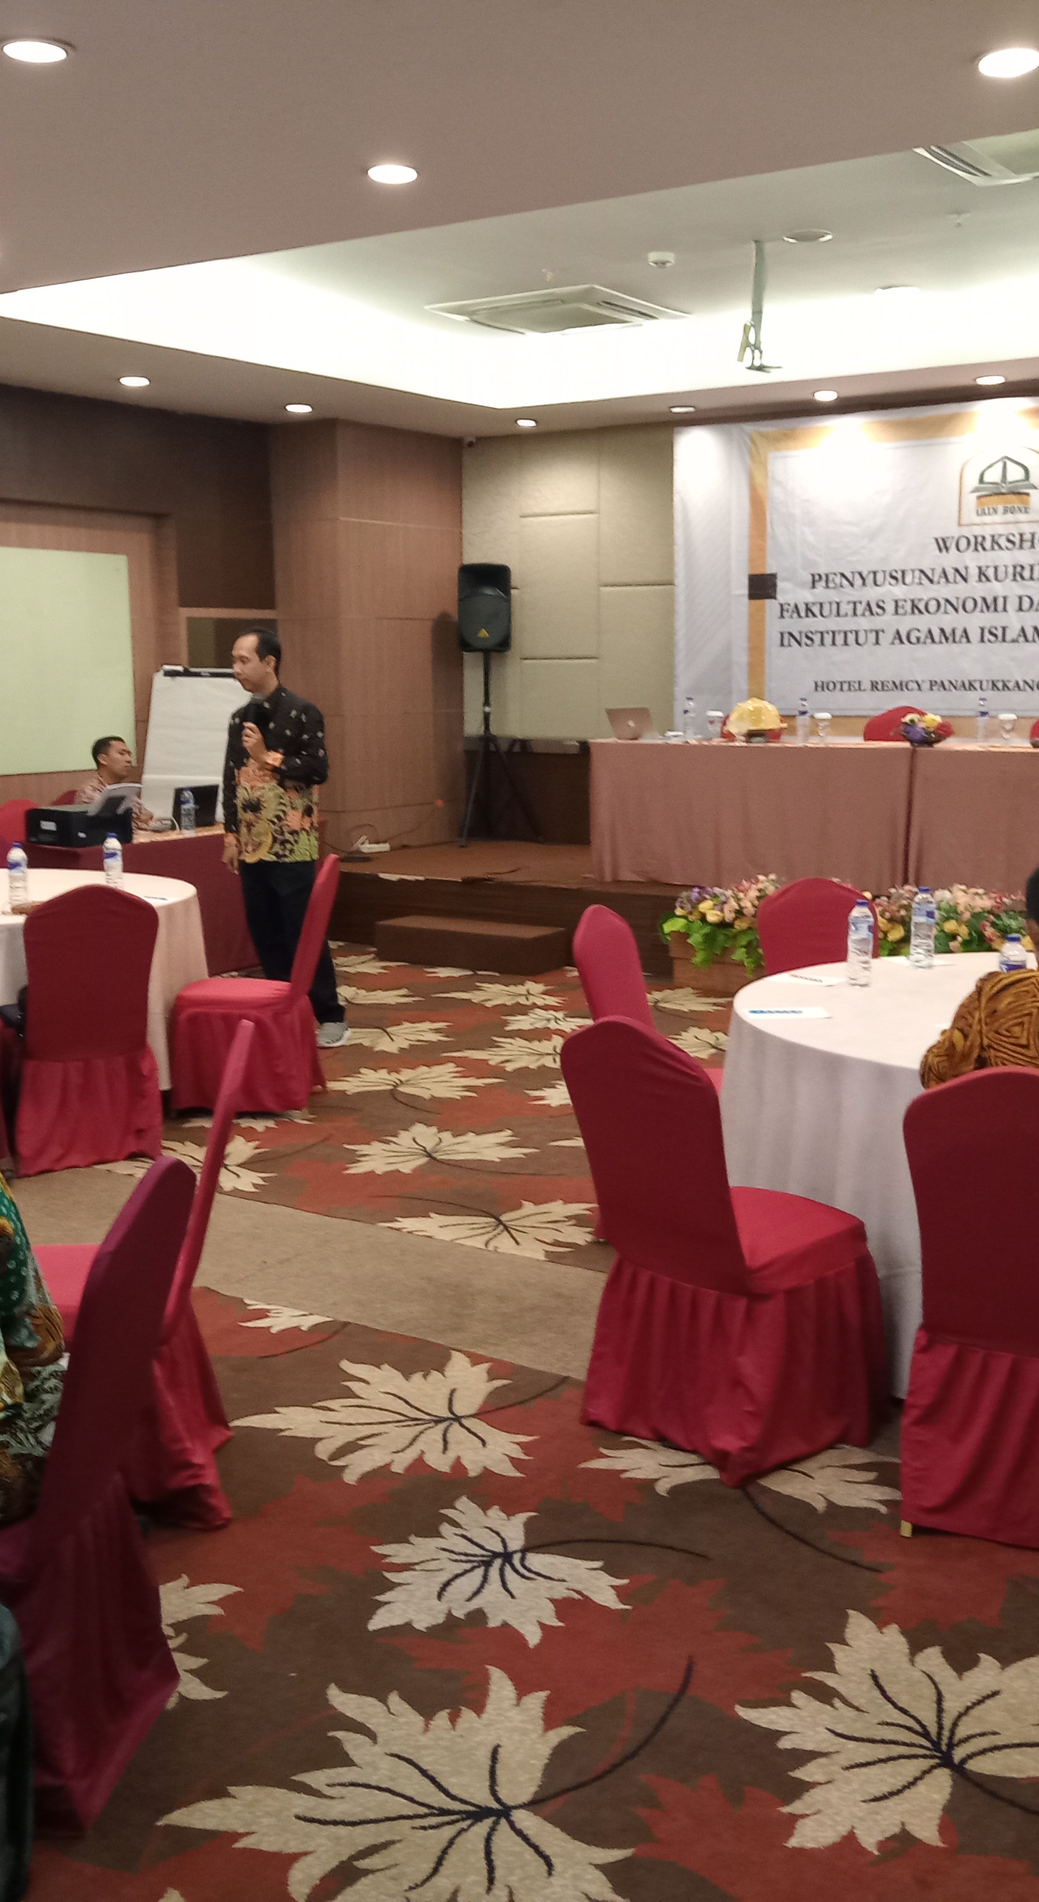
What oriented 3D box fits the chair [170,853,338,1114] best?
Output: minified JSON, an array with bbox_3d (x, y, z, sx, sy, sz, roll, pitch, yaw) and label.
[{"bbox_3d":[-0.925,0.094,7.386,0.591,0.896,0.448,0,8,3],"label":"chair"}]

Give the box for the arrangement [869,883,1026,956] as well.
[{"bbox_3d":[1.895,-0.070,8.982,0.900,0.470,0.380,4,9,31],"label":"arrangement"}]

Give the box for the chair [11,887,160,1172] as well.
[{"bbox_3d":[-1.408,0.204,6.624,0.440,0.880,0.530,-4,9,-21],"label":"chair"}]

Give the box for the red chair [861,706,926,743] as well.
[{"bbox_3d":[1.868,-0.809,10.545,0.460,0.920,0.580,5,10,33],"label":"red chair"}]

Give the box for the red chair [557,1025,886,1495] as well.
[{"bbox_3d":[0.395,0.541,4.184,0.591,0.896,0.448,-8,11,-43],"label":"red chair"}]

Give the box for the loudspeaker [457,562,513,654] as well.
[{"bbox_3d":[-0.218,-2.155,12.900,0.350,0.560,0.290,0,8,7],"label":"loudspeaker"}]

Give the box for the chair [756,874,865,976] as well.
[{"bbox_3d":[1.023,0.236,6.403,0.460,0.920,0.580,-3,9,-18],"label":"chair"}]

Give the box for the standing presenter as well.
[{"bbox_3d":[-0.982,-0.475,8.593,0.480,1.730,0.360,6,10,37],"label":"standing presenter"}]

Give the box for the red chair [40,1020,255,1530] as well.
[{"bbox_3d":[-0.781,0.592,3.926,0.591,0.896,0.448,-1,8,-2],"label":"red chair"}]

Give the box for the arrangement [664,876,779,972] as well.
[{"bbox_3d":[1.025,-0.125,9.600,0.700,0.470,0.400,5,10,33],"label":"arrangement"}]

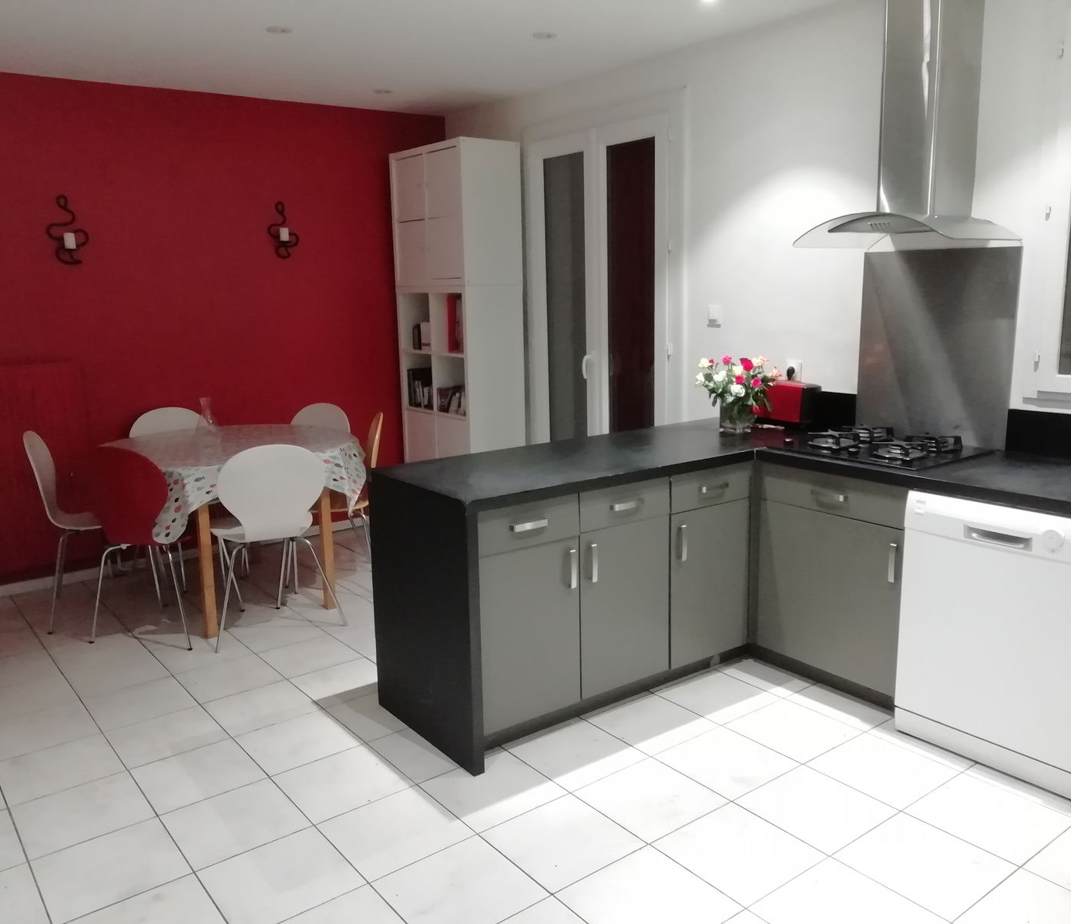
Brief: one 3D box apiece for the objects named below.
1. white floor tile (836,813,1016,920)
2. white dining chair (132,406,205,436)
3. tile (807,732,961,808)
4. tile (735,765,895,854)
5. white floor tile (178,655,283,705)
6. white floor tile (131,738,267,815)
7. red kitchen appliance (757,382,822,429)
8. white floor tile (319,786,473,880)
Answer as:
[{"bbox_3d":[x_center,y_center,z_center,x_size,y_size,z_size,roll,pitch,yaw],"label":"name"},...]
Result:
[{"bbox_3d":[1.016,1.049,2.420,0.333,0.010,0.333,-9,14,-36],"label":"white floor tile"},{"bbox_3d":[-1.809,0.174,4.898,0.520,0.875,0.520,-9,13,-33],"label":"white dining chair"},{"bbox_3d":[1.073,0.953,2.866,0.326,0.010,0.326,-9,14,-36],"label":"tile"},{"bbox_3d":[0.812,1.003,2.683,0.333,0.010,0.333,-9,14,-36],"label":"tile"},{"bbox_3d":[-1.212,0.859,3.662,0.331,0.010,0.331,-9,14,-36],"label":"white floor tile"},{"bbox_3d":[-1.071,0.995,2.941,0.331,0.010,0.331,-9,14,-36],"label":"white floor tile"},{"bbox_3d":[1.073,-0.255,4.029,0.160,0.186,0.300,-9,14,-36],"label":"red kitchen appliance"},{"bbox_3d":[-0.396,1.043,2.610,0.333,0.010,0.333,-9,14,-36],"label":"white floor tile"}]

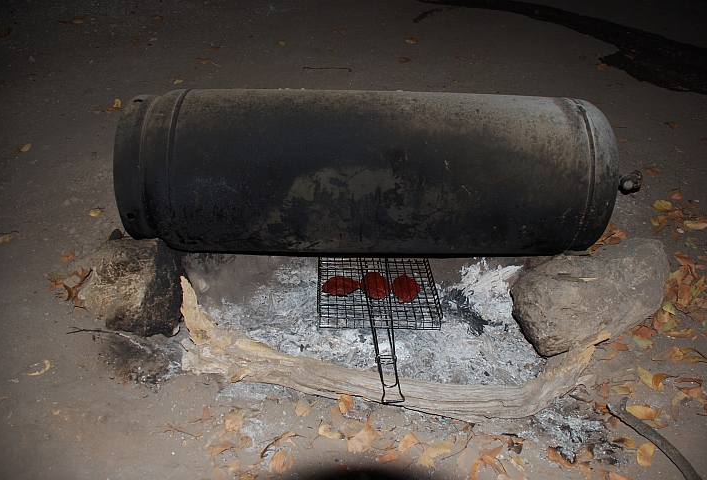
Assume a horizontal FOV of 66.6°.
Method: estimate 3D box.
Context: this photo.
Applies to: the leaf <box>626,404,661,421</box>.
[{"bbox_3d":[0.683,0.406,1.267,0.078,0.014,0.040,11,46,10],"label":"leaf"}]

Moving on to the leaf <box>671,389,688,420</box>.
[{"bbox_3d":[0.776,0.394,1.282,0.035,0.012,0.088,29,51,25],"label":"leaf"}]

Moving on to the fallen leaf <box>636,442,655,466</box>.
[{"bbox_3d":[0.649,0.477,1.197,0.045,0.012,0.057,35,54,29],"label":"fallen leaf"}]

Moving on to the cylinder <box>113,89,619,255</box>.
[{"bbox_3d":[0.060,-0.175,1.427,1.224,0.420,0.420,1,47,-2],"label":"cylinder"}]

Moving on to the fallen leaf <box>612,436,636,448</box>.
[{"bbox_3d":[0.612,0.457,1.215,0.049,0.014,0.030,14,46,13],"label":"fallen leaf"}]

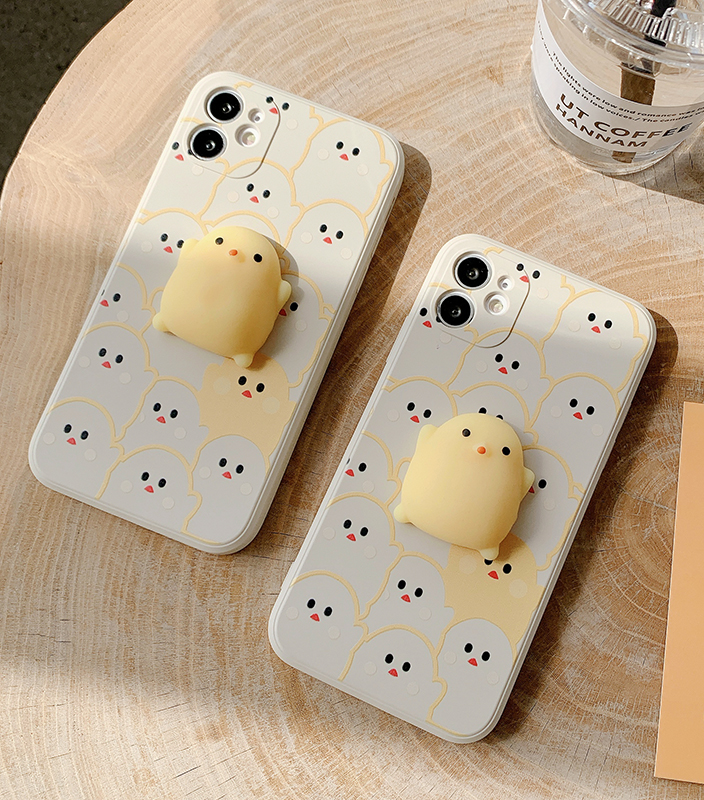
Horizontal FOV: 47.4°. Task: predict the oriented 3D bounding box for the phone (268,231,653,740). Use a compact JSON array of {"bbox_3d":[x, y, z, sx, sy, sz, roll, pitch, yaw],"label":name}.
[{"bbox_3d":[0.037,0.025,0.260,0.079,0.012,0.154,25,82,3],"label":"phone"}]

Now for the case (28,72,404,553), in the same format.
[{"bbox_3d":[-0.042,-0.032,0.268,0.079,0.012,0.154,22,82,1],"label":"case"}]

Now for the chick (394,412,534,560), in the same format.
[{"bbox_3d":[0.036,0.024,0.246,0.037,0.018,0.042,25,82,3],"label":"chick"}]

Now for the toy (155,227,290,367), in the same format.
[{"bbox_3d":[-0.040,-0.035,0.254,0.038,0.018,0.042,25,82,1],"label":"toy"}]

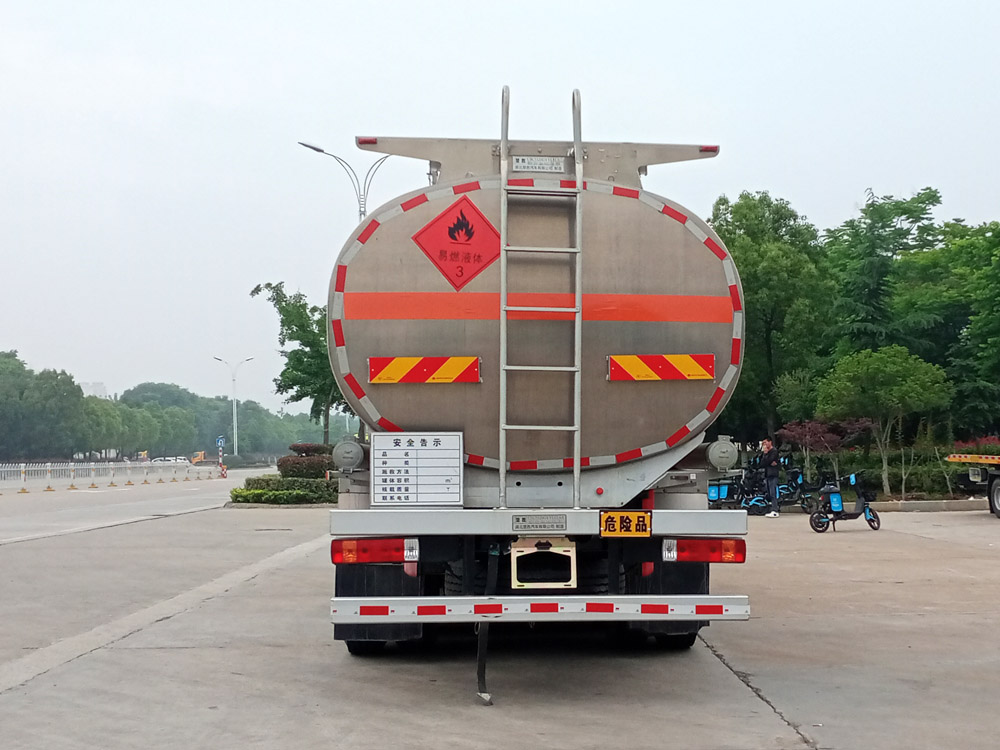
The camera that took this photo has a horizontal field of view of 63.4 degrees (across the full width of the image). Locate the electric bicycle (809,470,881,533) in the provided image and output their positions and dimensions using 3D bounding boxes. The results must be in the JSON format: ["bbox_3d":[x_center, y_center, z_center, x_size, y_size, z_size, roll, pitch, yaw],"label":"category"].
[{"bbox_3d":[6.117,2.236,14.300,1.550,1.100,0.620,2,-5,-20],"label":"electric bicycle"}]

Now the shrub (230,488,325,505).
[{"bbox_3d":[-5.646,3.152,20.900,2.700,0.450,1.000,0,-5,0],"label":"shrub"}]

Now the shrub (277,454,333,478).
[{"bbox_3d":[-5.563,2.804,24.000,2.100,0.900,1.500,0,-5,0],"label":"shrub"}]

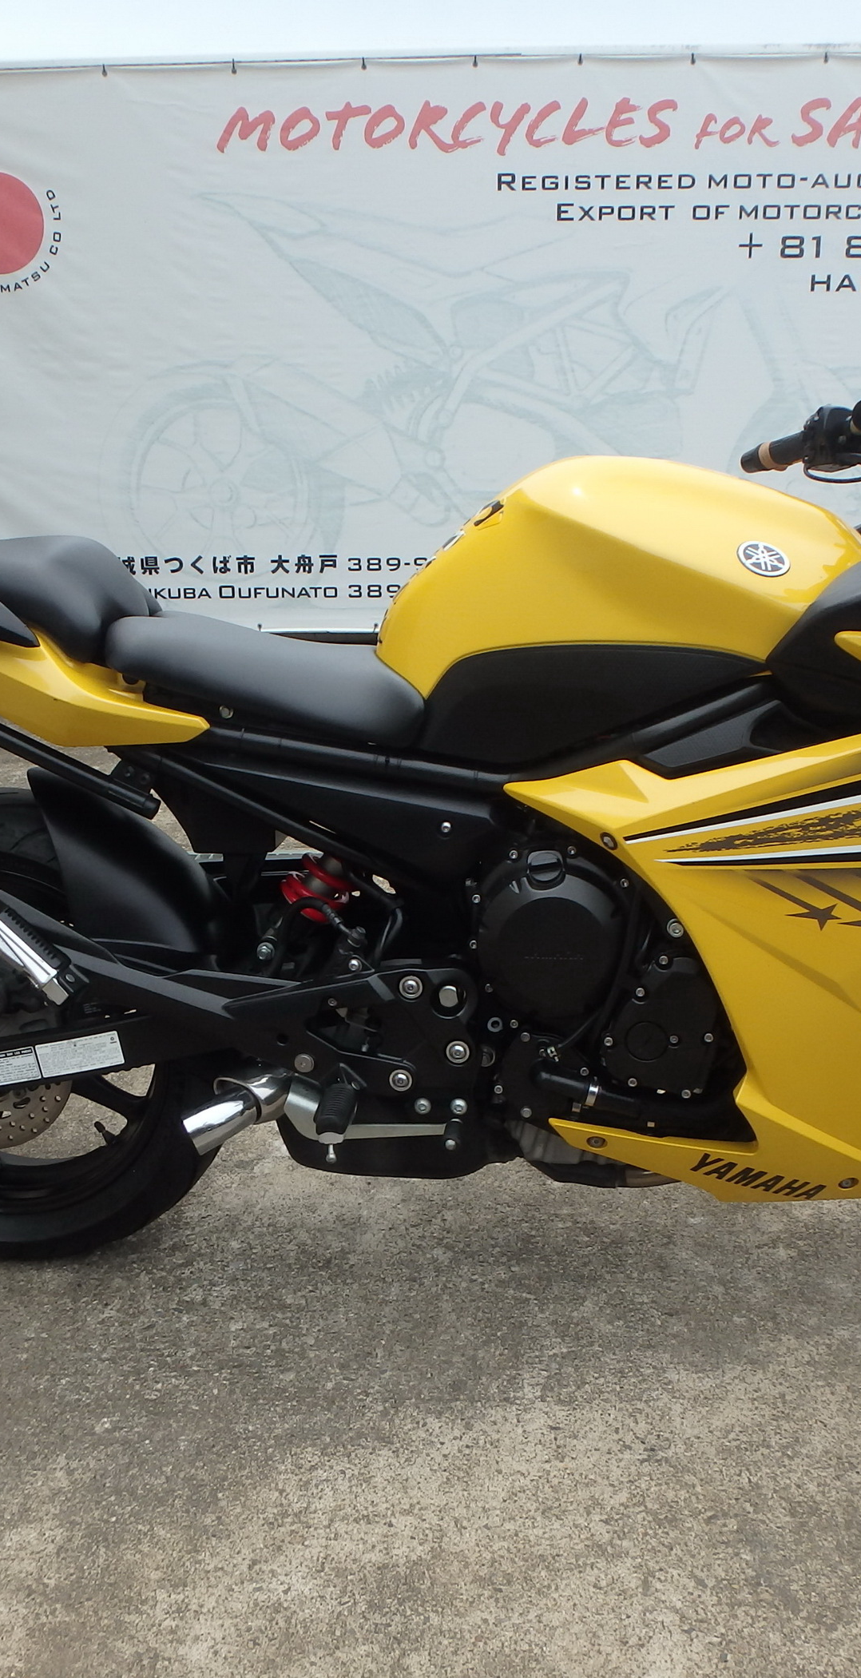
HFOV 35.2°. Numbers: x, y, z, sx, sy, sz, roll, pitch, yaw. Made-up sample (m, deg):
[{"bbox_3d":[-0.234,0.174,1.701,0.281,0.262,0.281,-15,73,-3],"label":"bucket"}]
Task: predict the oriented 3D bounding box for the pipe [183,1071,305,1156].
[{"bbox_3d":[-0.213,0.317,1.582,0.160,0.072,0.065,-28,14,0],"label":"pipe"}]

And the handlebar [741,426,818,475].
[{"bbox_3d":[0.456,-0.514,1.785,0.042,0.042,0.130,-11,2,-33],"label":"handlebar"}]

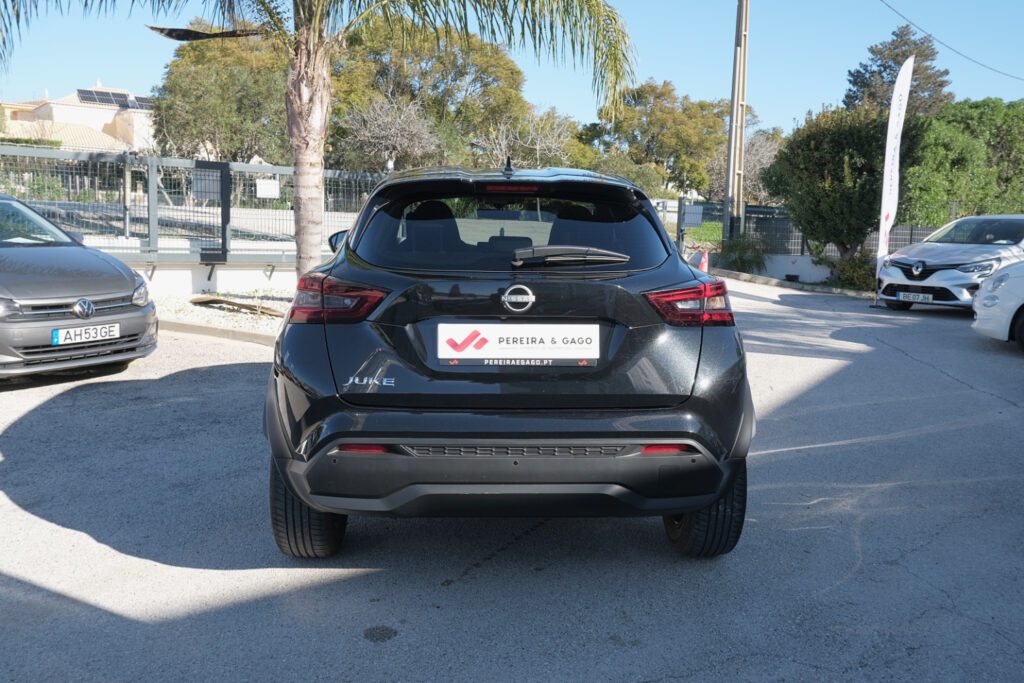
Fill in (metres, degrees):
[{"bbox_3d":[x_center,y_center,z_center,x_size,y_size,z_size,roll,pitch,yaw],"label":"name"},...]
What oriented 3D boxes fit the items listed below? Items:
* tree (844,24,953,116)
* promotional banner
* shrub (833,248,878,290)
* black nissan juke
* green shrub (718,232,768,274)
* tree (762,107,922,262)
[{"bbox_3d":[18.349,-10.012,42.721,5.600,10.276,5.500,1,8,0],"label":"tree"},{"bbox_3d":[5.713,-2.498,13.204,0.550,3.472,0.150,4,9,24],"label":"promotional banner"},{"bbox_3d":[5.765,-1.207,14.800,0.820,0.703,0.780,1,8,0],"label":"shrub"},{"bbox_3d":[-0.058,-0.161,4.762,1.800,1.590,4.210,0,8,-2],"label":"black nissan juke"},{"bbox_3d":[4.235,-1.615,16.200,0.970,0.768,0.950,1,8,0],"label":"green shrub"},{"bbox_3d":[5.773,-2.555,15.403,2.850,3.014,2.750,1,8,0],"label":"tree"}]

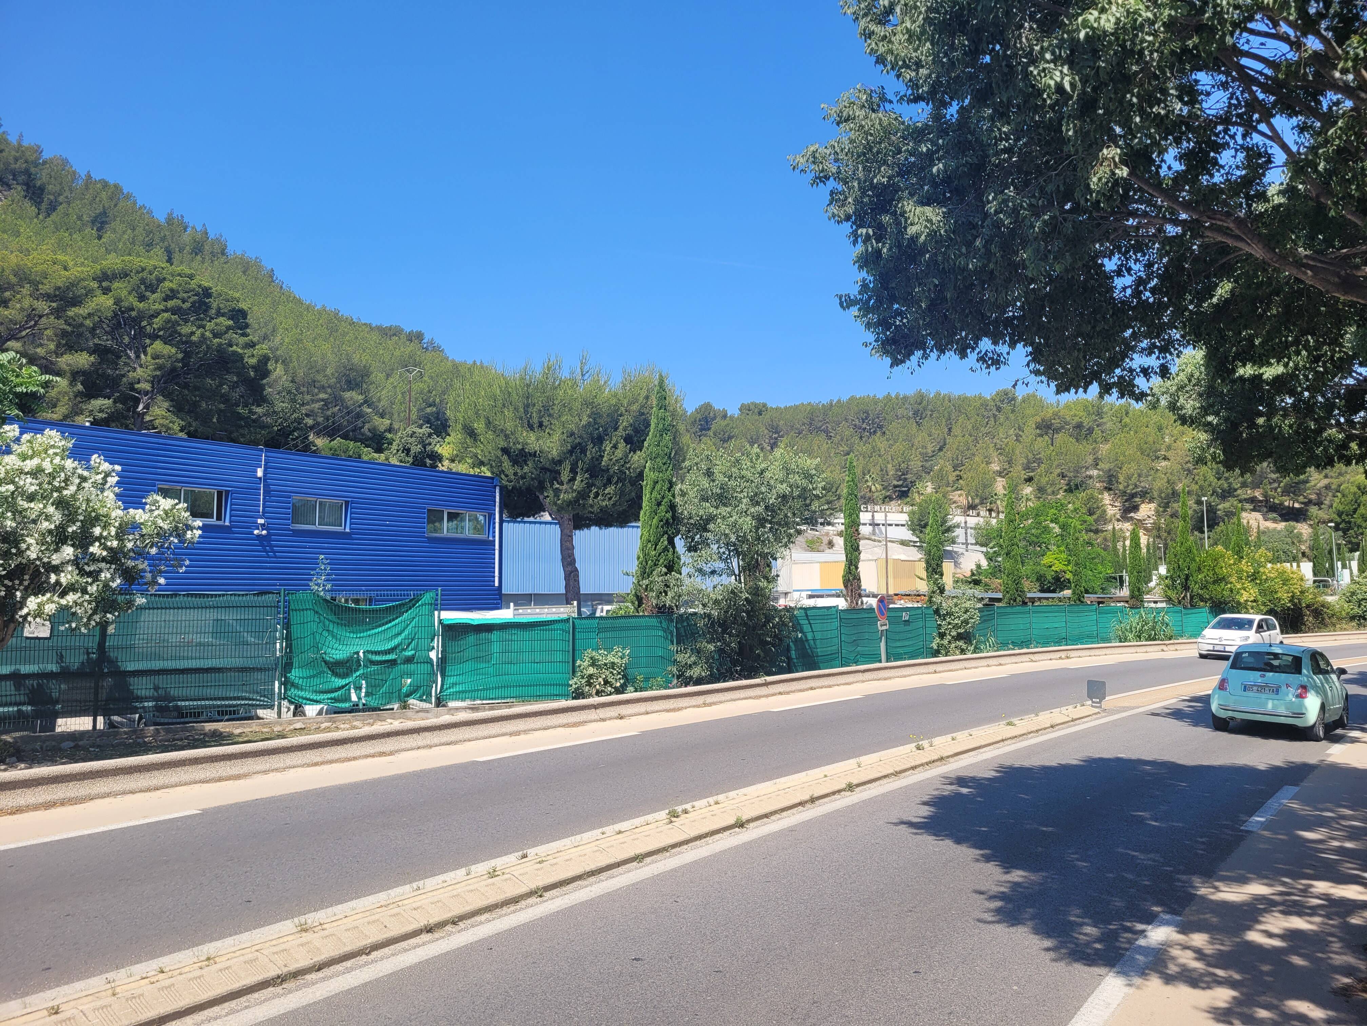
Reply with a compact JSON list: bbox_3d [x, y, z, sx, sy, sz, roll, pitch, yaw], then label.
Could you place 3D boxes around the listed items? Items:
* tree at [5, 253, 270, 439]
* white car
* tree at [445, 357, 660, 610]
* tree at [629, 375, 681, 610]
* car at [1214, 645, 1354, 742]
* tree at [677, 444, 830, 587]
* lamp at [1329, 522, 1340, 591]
[{"bbox_3d":[-31.945,-7.785,60.986,15.000,15.415,13.500,2,-5,-28],"label":"tree"},{"bbox_3d":[19.150,4.210,35.200,3.580,1.500,1.645,3,-6,-40],"label":"white car"},{"bbox_3d":[-5.422,-0.609,46.832,10.200,13.155,9.800,0,-4,-7],"label":"tree"},{"bbox_3d":[-0.637,0.438,22.904,1.200,7.090,1.200,0,-4,-2],"label":"tree"},{"bbox_3d":[10.610,3.090,18.170,1.640,1.490,3.550,-4,-6,41],"label":"car"},{"bbox_3d":[1.559,1.155,22.646,3.500,5.390,3.400,-1,-4,4],"label":"tree"},{"bbox_3d":[60.307,4.165,95.220,0.750,6.665,0.350,1,-5,-18],"label":"lamp"}]

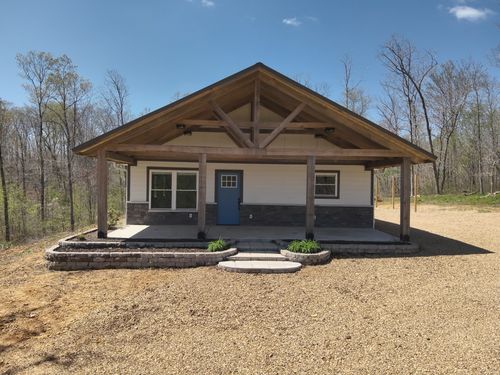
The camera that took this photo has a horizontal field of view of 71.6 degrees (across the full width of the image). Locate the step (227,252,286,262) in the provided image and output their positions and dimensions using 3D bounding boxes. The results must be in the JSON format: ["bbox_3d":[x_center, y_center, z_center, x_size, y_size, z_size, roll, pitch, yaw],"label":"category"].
[{"bbox_3d":[0.174,1.796,9.071,1.610,0.100,0.660,1,2,-1],"label":"step"}]

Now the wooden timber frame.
[{"bbox_3d":[0.152,-1.001,11.277,10.140,5.000,3.200,1,2,-1],"label":"wooden timber frame"}]

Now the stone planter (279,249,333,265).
[{"bbox_3d":[1.494,1.830,9.363,1.420,0.280,1.020,1,2,-1],"label":"stone planter"}]

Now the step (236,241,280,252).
[{"bbox_3d":[0.233,1.690,9.810,1.210,0.100,0.840,1,2,-1],"label":"step"}]

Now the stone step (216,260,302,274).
[{"bbox_3d":[0.228,1.917,8.395,2.060,0.120,0.740,1,2,-1],"label":"stone step"}]

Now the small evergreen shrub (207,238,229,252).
[{"bbox_3d":[-0.863,1.515,9.157,0.515,0.311,0.500,1,2,-1],"label":"small evergreen shrub"}]

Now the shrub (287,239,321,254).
[{"bbox_3d":[1.448,1.558,9.350,0.921,0.323,0.630,1,2,-1],"label":"shrub"}]

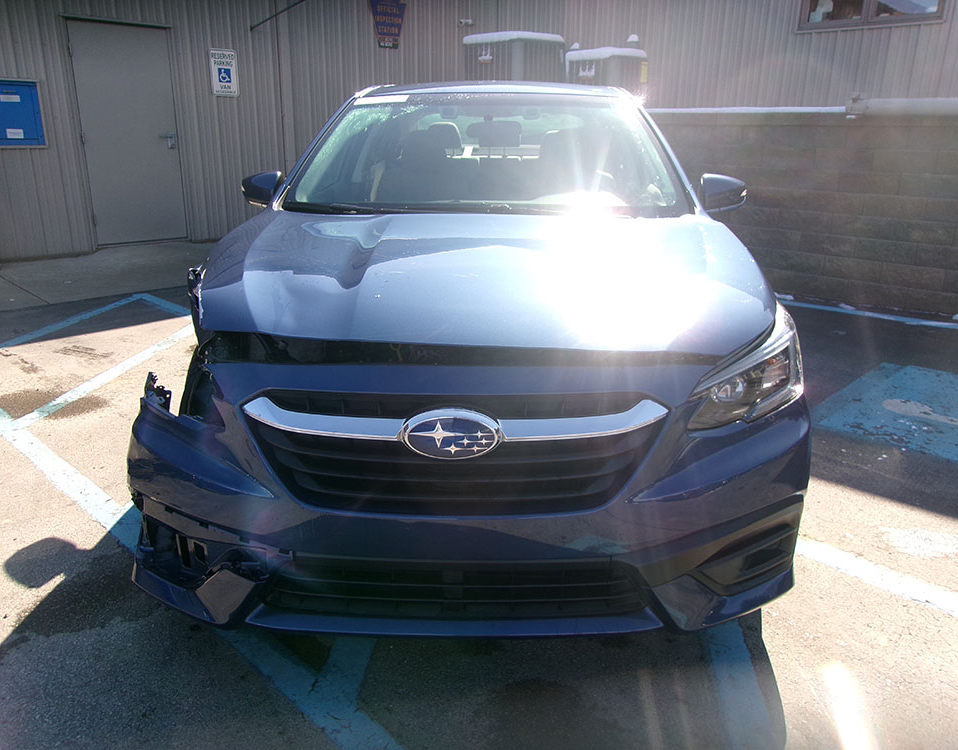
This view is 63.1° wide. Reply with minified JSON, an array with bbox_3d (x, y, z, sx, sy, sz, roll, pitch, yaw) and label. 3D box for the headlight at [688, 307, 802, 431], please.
[{"bbox_3d":[0.632,-0.038,1.882,0.340,0.205,0.520,1,18,3],"label":"headlight"}]

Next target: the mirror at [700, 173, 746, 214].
[{"bbox_3d":[0.988,-0.740,3.182,0.200,0.162,0.140,1,18,3],"label":"mirror"}]

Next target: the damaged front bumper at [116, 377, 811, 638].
[{"bbox_3d":[-0.050,0.252,1.878,1.820,0.650,0.580,1,18,3],"label":"damaged front bumper"}]

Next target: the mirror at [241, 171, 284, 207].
[{"bbox_3d":[-0.900,-0.777,3.277,0.200,0.162,0.140,1,18,3],"label":"mirror"}]

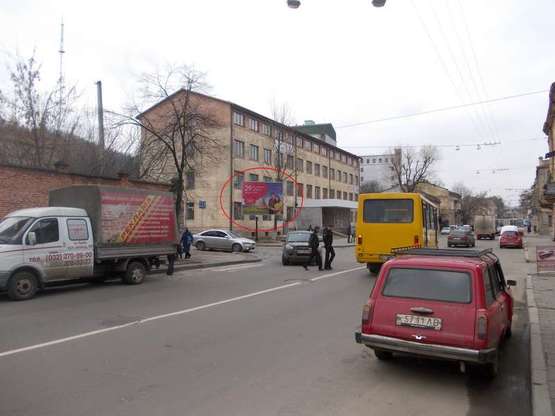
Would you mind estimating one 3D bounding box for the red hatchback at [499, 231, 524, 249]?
[{"bbox_3d":[20.445,2.713,39.162,1.680,1.480,4.000,-1,-3,29],"label":"red hatchback"}]

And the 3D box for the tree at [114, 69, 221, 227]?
[{"bbox_3d":[-6.315,-2.770,26.158,6.200,11.000,6.000,1,-3,-14],"label":"tree"}]

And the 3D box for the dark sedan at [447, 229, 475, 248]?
[{"bbox_3d":[16.323,2.682,39.338,1.750,1.480,4.400,-1,-3,29],"label":"dark sedan"}]

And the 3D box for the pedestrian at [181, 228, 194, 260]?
[{"bbox_3d":[-4.793,1.856,23.839,0.600,1.660,0.420,-2,-3,37],"label":"pedestrian"}]

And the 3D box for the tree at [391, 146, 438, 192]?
[{"bbox_3d":[19.447,-1.899,64.246,5.900,12.800,5.900,-1,-3,29],"label":"tree"}]

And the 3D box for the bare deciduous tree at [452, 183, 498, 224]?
[{"bbox_3d":[52.114,0.200,118.256,10.800,13.300,9.800,-1,-3,29],"label":"bare deciduous tree"}]

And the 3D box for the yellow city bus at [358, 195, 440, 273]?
[{"bbox_3d":[5.505,1.172,19.252,2.300,2.970,7.300,-1,-2,25],"label":"yellow city bus"}]

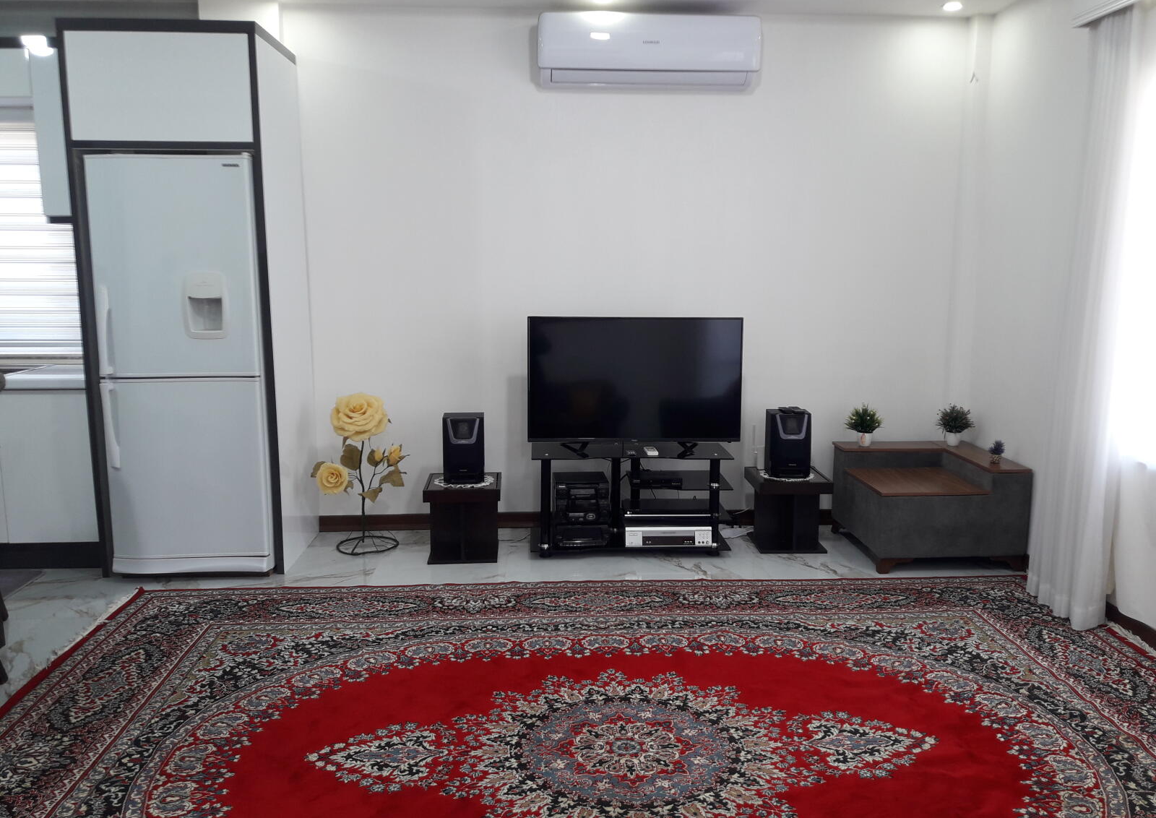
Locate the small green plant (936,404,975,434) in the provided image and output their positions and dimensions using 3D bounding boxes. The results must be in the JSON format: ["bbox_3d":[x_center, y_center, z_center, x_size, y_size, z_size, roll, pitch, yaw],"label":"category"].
[{"bbox_3d":[1.980,0.052,4.906,0.200,0.157,0.185,-1,9,-3],"label":"small green plant"}]

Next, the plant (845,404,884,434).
[{"bbox_3d":[1.500,0.053,4.901,0.200,0.158,0.190,-1,9,-3],"label":"plant"}]

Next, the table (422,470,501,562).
[{"bbox_3d":[-0.555,0.530,4.571,0.360,0.363,0.355,-1,9,-4],"label":"table"}]

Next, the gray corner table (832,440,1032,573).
[{"bbox_3d":[1.713,0.462,4.616,0.705,0.485,0.690,0,9,-3],"label":"gray corner table"}]

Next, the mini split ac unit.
[{"bbox_3d":[0.346,-1.756,4.632,1.087,0.320,0.225,-1,9,-3],"label":"mini split ac unit"}]

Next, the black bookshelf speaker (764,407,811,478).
[{"bbox_3d":[1.047,0.170,4.681,0.195,0.316,0.180,0,9,0],"label":"black bookshelf speaker"}]

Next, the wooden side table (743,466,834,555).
[{"bbox_3d":[1.051,0.506,4.728,0.360,0.362,0.360,0,9,-1],"label":"wooden side table"}]

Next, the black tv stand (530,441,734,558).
[{"bbox_3d":[0.253,0.449,4.633,0.960,0.505,0.395,0,9,-3],"label":"black tv stand"}]

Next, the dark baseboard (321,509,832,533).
[{"bbox_3d":[0.129,0.603,5.114,3.030,0.088,0.020,-1,9,-3],"label":"dark baseboard"}]

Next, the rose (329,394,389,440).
[{"bbox_3d":[-1.067,0.040,4.569,0.270,0.232,0.220,0,9,-3],"label":"rose"}]

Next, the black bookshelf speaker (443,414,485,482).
[{"bbox_3d":[-0.559,0.192,4.622,0.202,0.328,0.165,-1,9,-3],"label":"black bookshelf speaker"}]

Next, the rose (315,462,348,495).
[{"bbox_3d":[-1.239,0.349,4.740,0.165,0.165,0.110,-2,9,-9],"label":"rose"}]

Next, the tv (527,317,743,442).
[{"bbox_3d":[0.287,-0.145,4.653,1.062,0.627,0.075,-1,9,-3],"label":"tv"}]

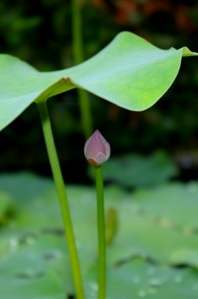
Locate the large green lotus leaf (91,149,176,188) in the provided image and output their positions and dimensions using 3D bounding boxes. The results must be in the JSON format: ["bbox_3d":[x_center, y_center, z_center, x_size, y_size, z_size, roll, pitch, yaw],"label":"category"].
[{"bbox_3d":[0.081,0.044,2.270,0.191,0.050,0.191,0,17,0],"label":"large green lotus leaf"}]

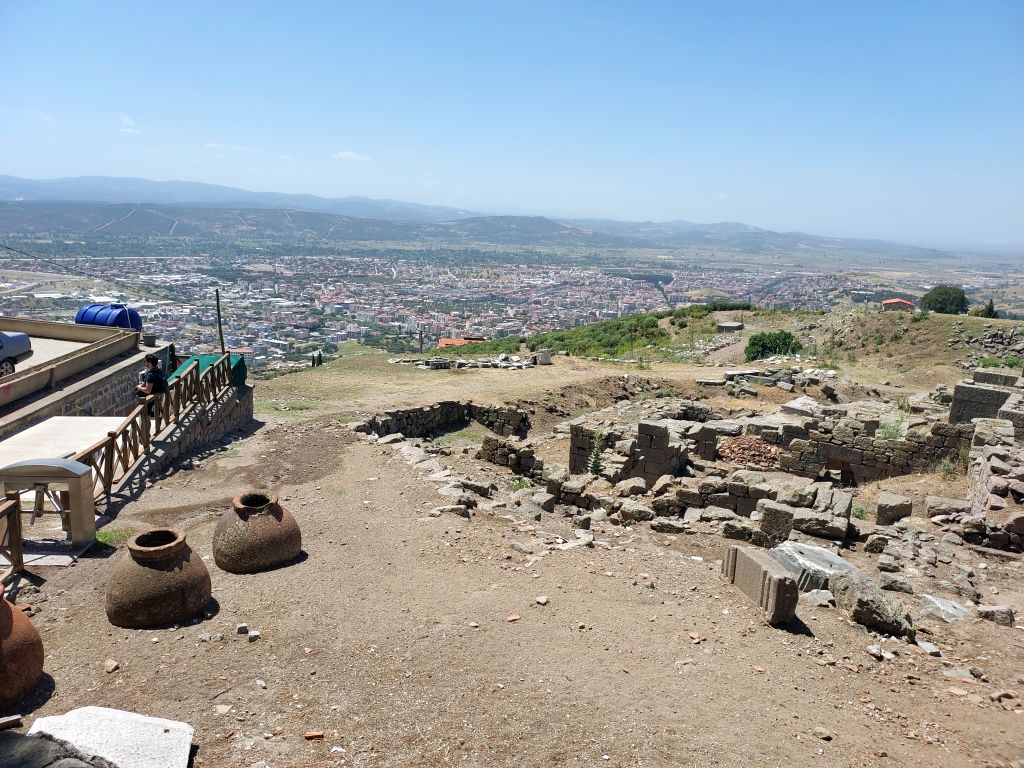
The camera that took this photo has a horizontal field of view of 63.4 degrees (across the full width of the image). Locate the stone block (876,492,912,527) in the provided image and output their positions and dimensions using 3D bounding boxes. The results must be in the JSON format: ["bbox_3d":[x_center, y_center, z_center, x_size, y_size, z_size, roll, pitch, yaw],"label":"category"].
[{"bbox_3d":[6.039,2.015,13.210,0.500,0.350,0.460,3,11,10],"label":"stone block"}]

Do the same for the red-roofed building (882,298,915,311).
[{"bbox_3d":[59.340,-12.083,127.500,4.600,2.200,5.500,4,11,15],"label":"red-roofed building"}]

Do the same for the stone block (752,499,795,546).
[{"bbox_3d":[3.945,2.046,12.425,0.460,0.540,0.400,6,12,22],"label":"stone block"}]

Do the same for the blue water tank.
[{"bbox_3d":[-11.833,-1.790,24.307,1.530,1.200,1.100,6,12,23],"label":"blue water tank"}]

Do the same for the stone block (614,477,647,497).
[{"bbox_3d":[2.041,1.785,14.282,0.450,0.220,0.300,-1,11,-12],"label":"stone block"}]

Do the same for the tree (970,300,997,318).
[{"bbox_3d":[63.755,-10.141,112.000,3.400,2.800,3.200,8,13,31],"label":"tree"}]

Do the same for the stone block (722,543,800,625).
[{"bbox_3d":[2.984,2.375,10.056,0.270,0.520,1.150,-1,11,-14],"label":"stone block"}]

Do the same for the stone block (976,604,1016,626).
[{"bbox_3d":[5.690,2.718,9.777,0.370,0.170,0.170,5,12,20],"label":"stone block"}]

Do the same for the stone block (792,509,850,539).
[{"bbox_3d":[4.728,2.151,12.758,0.740,0.300,0.360,4,11,12],"label":"stone block"}]

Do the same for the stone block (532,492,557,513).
[{"bbox_3d":[0.538,1.903,13.217,0.300,0.230,0.230,8,13,29],"label":"stone block"}]

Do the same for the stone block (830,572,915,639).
[{"bbox_3d":[4.225,2.585,9.743,0.400,0.380,0.820,-7,14,-37],"label":"stone block"}]

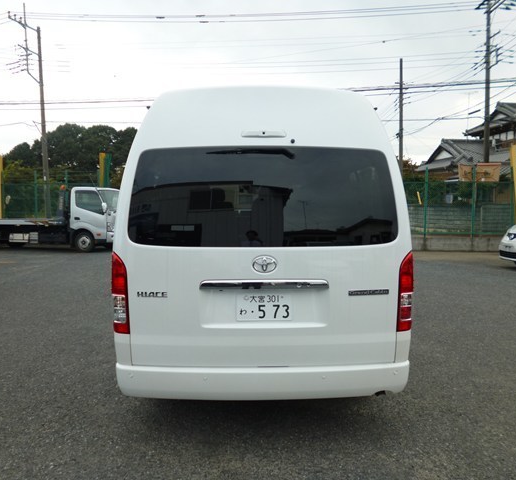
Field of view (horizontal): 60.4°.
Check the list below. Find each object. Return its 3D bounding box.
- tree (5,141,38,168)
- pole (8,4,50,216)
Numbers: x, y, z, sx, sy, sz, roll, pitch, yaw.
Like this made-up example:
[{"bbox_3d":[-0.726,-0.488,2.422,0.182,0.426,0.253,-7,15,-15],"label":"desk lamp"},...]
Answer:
[{"bbox_3d":[-23.635,-5.819,44.691,4.199,7.896,4.199,0,4,0],"label":"tree"},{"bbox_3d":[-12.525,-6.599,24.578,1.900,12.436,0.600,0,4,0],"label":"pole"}]

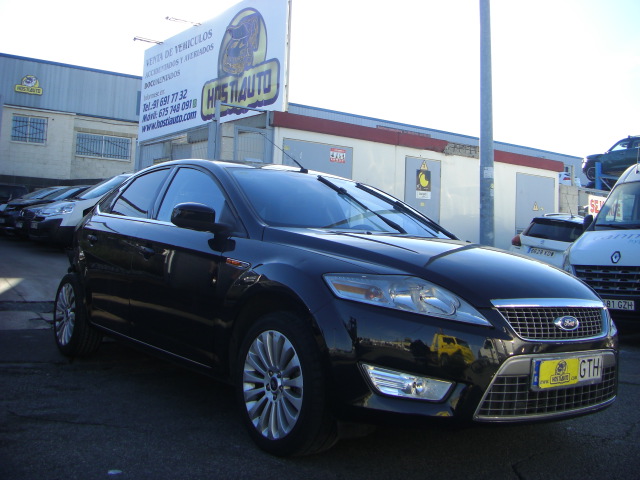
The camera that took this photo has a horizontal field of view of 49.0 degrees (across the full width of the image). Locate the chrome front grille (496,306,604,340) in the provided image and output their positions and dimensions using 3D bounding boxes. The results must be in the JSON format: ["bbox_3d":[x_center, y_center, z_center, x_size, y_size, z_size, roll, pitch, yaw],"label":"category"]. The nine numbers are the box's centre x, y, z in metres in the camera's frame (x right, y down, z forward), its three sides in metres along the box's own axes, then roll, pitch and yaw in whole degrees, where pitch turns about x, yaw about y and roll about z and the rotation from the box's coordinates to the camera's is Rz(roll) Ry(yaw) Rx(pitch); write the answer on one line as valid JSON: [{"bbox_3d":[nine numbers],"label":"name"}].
[{"bbox_3d":[1.048,0.370,3.034,0.800,0.155,0.110,5,-2,-38],"label":"chrome front grille"}]

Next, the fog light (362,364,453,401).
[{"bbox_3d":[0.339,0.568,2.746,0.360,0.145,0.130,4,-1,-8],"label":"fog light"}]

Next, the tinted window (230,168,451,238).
[{"bbox_3d":[0.172,-0.218,4.230,1.420,0.170,0.970,5,25,-38],"label":"tinted window"}]

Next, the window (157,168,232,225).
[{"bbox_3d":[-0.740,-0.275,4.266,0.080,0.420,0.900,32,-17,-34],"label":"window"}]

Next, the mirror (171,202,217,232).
[{"bbox_3d":[-0.659,-0.116,3.702,0.210,0.155,0.125,5,-2,-38],"label":"mirror"}]

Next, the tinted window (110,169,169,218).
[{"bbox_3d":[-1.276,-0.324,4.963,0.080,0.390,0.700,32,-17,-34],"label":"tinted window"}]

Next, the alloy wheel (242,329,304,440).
[{"bbox_3d":[-0.155,0.661,3.233,0.190,0.483,0.483,5,-2,-38],"label":"alloy wheel"}]

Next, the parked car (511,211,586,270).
[{"bbox_3d":[5.350,0.260,14.300,1.770,1.530,4.250,2,-3,41],"label":"parked car"}]

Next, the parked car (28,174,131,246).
[{"bbox_3d":[-4.850,-0.700,17.300,4.350,1.780,1.800,5,-2,-33],"label":"parked car"}]

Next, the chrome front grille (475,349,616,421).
[{"bbox_3d":[1.038,0.619,3.017,1.040,0.280,0.120,5,-2,-38],"label":"chrome front grille"}]

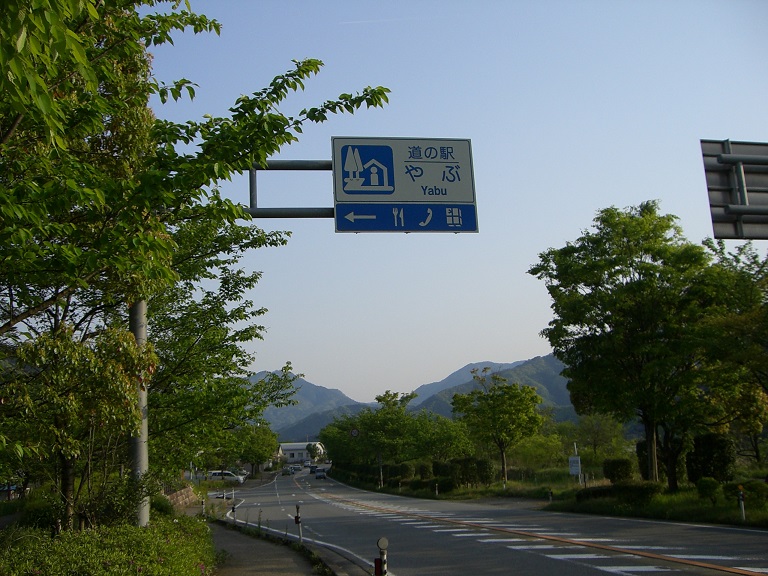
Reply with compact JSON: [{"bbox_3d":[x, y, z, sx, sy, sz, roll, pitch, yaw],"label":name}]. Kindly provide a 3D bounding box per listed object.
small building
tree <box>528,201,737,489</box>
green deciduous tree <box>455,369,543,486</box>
[{"bbox_3d":[-22.565,45.326,230.598,10.500,5.780,8.500,-6,-13,18],"label":"small building"},{"bbox_3d":[10.694,2.235,36.281,8.500,12.370,8.000,-2,-12,0],"label":"tree"},{"bbox_3d":[7.102,8.739,52.756,5.500,7.300,5.300,-2,-12,0],"label":"green deciduous tree"}]

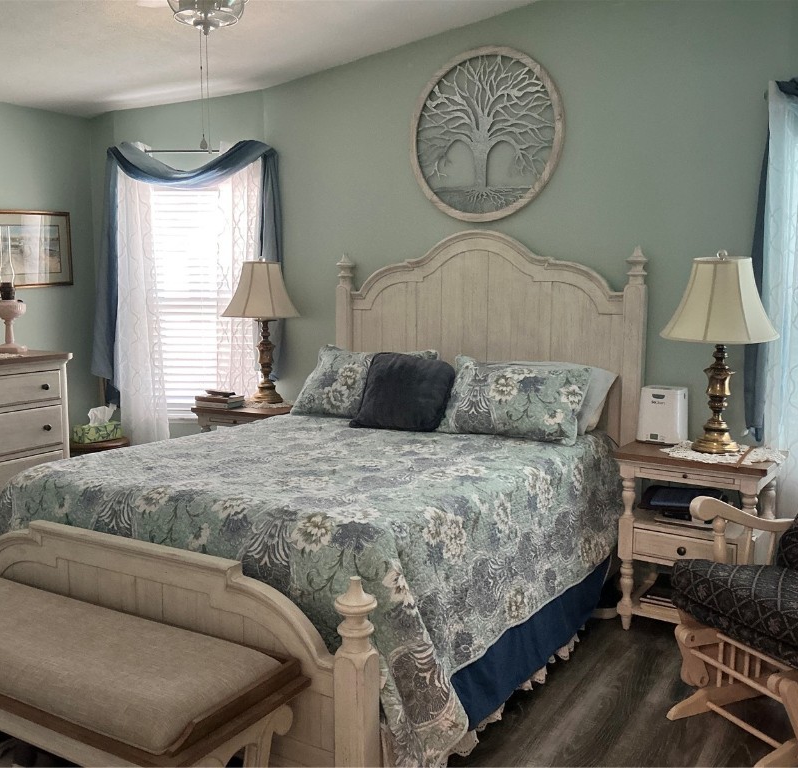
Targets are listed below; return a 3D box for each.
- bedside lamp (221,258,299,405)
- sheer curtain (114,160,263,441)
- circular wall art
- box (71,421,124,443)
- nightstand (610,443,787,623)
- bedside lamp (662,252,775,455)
[{"bbox_3d":[-0.797,-0.300,4.827,0.450,0.854,0.450,0,7,0],"label":"bedside lamp"},{"bbox_3d":[-1.273,-0.320,5.097,0.903,2.060,0.120,0,7,3],"label":"sheer curtain"},{"bbox_3d":[0.421,-1.252,4.179,0.865,0.865,0.035,4,8,32],"label":"circular wall art"},{"bbox_3d":[-1.755,0.287,4.845,0.120,0.092,0.240,5,8,36],"label":"box"},{"bbox_3d":[1.272,0.664,3.518,0.610,0.757,0.440,5,8,34],"label":"nightstand"},{"bbox_3d":[1.365,-0.135,3.477,0.485,0.841,0.485,4,8,34],"label":"bedside lamp"}]

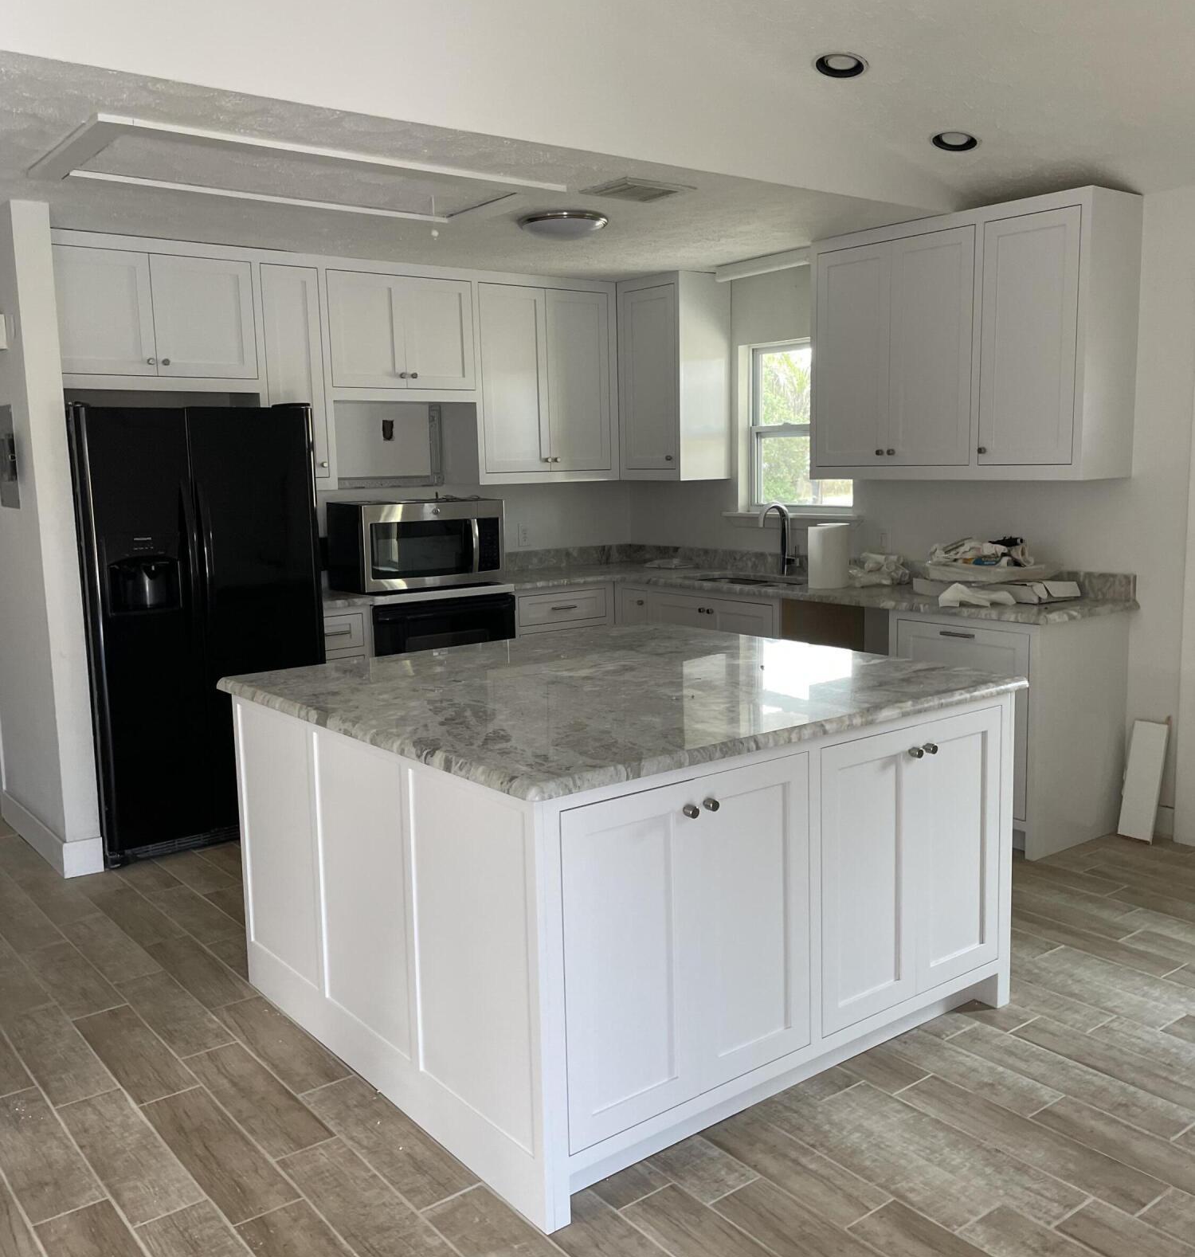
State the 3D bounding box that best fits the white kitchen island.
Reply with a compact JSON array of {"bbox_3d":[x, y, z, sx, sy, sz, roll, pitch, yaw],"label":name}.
[{"bbox_3d":[0.045,0.585,3.320,1.605,0.923,1.555,-7,10,-37],"label":"white kitchen island"}]

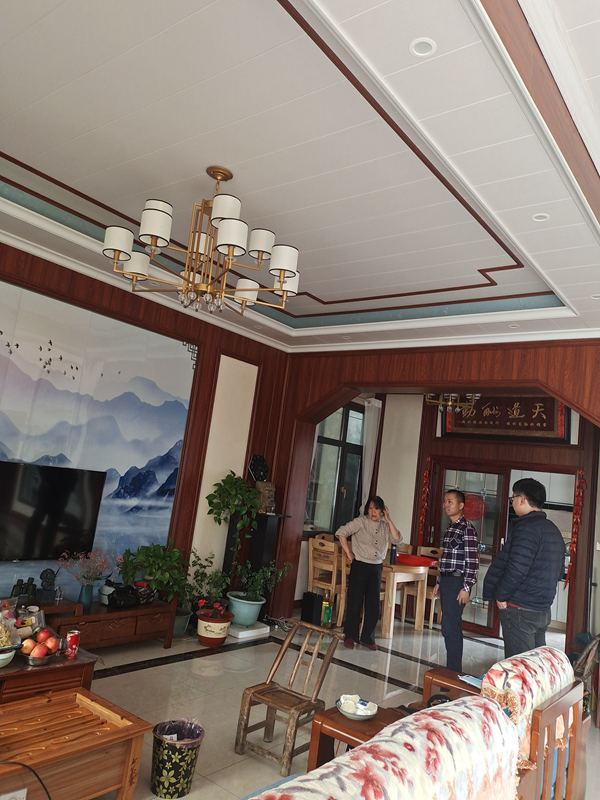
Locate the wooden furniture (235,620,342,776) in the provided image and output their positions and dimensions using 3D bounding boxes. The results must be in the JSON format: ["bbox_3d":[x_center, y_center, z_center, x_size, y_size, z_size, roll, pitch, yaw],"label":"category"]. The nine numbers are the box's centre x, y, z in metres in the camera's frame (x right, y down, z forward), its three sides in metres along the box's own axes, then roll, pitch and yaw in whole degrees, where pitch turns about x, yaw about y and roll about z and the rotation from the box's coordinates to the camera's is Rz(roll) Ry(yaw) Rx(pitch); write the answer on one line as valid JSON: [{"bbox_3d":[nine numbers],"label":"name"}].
[{"bbox_3d":[-0.066,1.756,3.467,0.420,0.700,0.460,1,-10,39],"label":"wooden furniture"}]

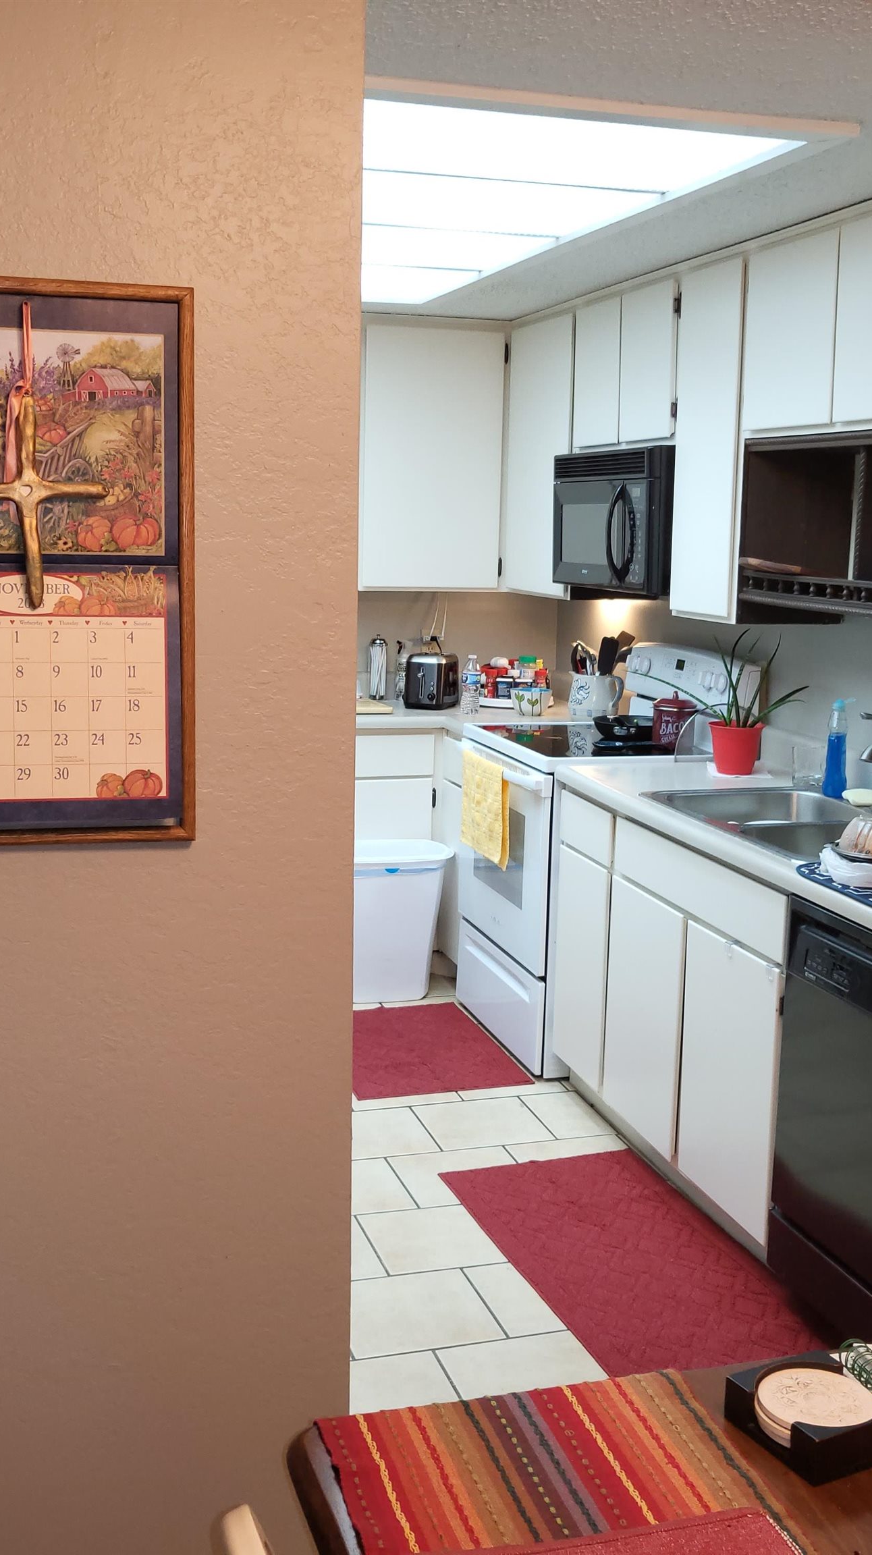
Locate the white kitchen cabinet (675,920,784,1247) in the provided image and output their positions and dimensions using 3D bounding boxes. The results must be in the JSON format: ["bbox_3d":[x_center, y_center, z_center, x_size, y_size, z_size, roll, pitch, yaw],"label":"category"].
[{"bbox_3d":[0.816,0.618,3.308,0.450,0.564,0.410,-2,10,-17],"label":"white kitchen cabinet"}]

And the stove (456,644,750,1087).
[{"bbox_3d":[0.472,0.226,4.684,0.680,1.190,0.761,-2,10,-17],"label":"stove"}]

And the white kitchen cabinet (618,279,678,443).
[{"bbox_3d":[0.727,-1.137,4.324,0.329,0.415,0.357,-2,10,-17],"label":"white kitchen cabinet"}]

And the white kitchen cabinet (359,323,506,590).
[{"bbox_3d":[-0.049,-1.086,5.359,0.485,0.860,0.300,-2,10,-17],"label":"white kitchen cabinet"}]

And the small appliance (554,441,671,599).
[{"bbox_3d":[0.636,-0.736,4.498,0.368,0.402,0.755,-2,10,-17],"label":"small appliance"}]

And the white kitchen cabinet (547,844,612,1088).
[{"bbox_3d":[0.641,0.479,4.105,0.560,0.575,0.320,-2,10,-17],"label":"white kitchen cabinet"}]

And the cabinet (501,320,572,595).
[{"bbox_3d":[0.484,-1.045,5.144,0.329,0.875,0.575,-2,10,-17],"label":"cabinet"}]

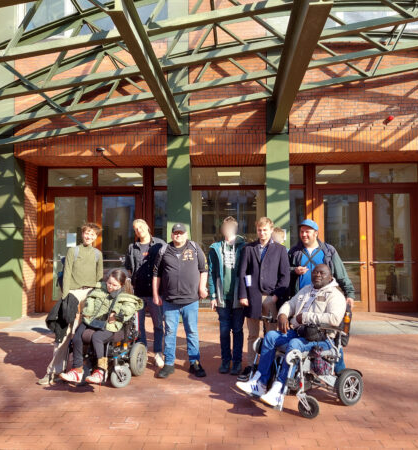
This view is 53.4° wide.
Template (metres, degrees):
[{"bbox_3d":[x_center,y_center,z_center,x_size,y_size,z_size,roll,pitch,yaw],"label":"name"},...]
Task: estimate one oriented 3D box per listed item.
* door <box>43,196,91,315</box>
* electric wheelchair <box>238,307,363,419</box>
[{"bbox_3d":[-2.950,0.556,8.735,1.050,2.557,0.080,0,-3,3],"label":"door"},{"bbox_3d":[0.822,1.115,3.712,1.000,0.920,0.620,2,-3,-32],"label":"electric wheelchair"}]

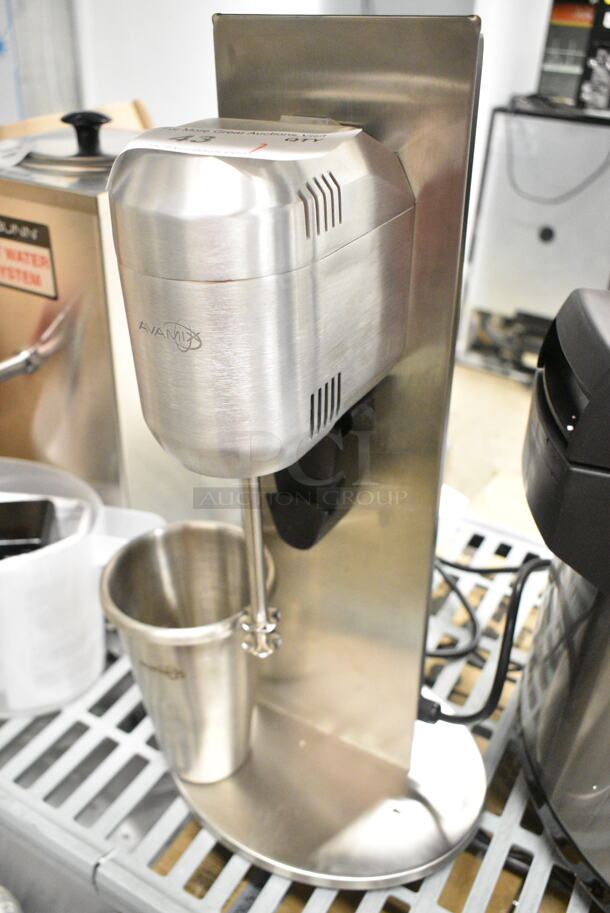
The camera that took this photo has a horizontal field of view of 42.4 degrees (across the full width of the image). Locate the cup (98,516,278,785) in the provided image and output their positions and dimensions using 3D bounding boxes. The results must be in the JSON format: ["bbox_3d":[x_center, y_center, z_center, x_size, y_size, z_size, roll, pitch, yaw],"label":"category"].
[{"bbox_3d":[-0.075,0.149,0.561,0.112,0.178,0.112,0,36,0],"label":"cup"}]

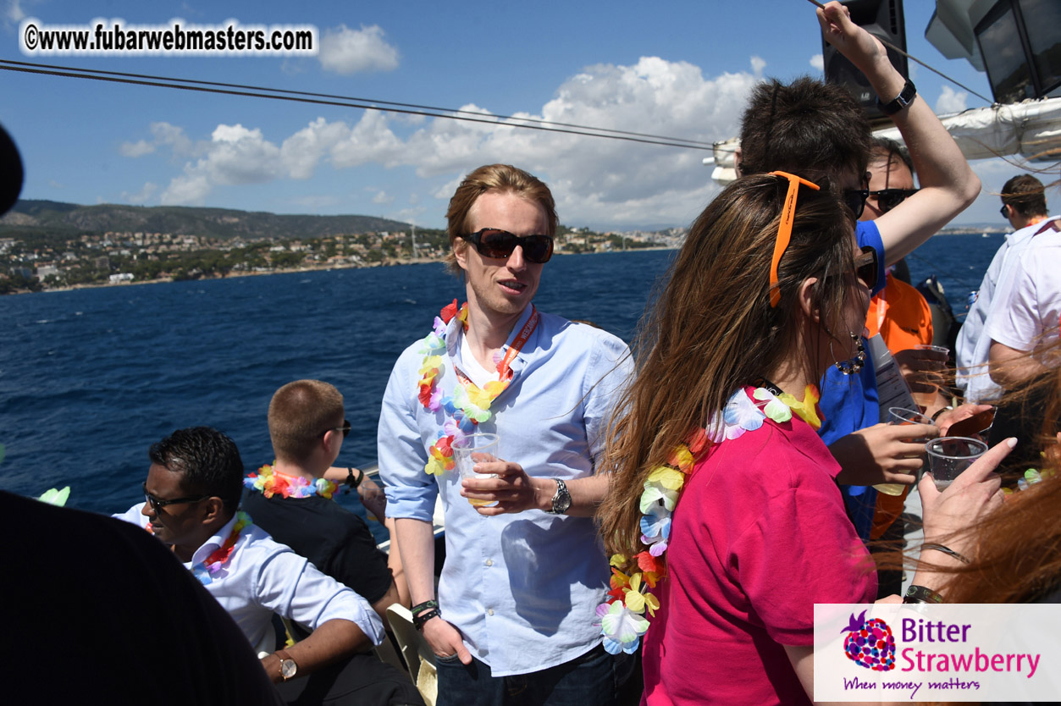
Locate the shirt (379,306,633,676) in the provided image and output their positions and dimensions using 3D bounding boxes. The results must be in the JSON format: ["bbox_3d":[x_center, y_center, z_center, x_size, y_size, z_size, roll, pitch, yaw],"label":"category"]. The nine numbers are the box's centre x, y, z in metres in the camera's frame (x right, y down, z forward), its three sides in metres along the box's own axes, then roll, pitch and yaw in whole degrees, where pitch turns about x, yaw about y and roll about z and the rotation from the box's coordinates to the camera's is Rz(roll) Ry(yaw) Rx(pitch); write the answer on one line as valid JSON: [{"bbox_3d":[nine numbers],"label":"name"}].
[{"bbox_3d":[-0.029,0.239,1.540,0.470,0.650,0.300,-1,7,17],"label":"shirt"}]

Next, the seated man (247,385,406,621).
[{"bbox_3d":[-0.406,0.688,2.295,0.540,1.280,0.740,4,9,43],"label":"seated man"}]

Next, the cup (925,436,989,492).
[{"bbox_3d":[0.584,0.179,1.131,0.077,0.105,0.077,-5,12,1],"label":"cup"}]

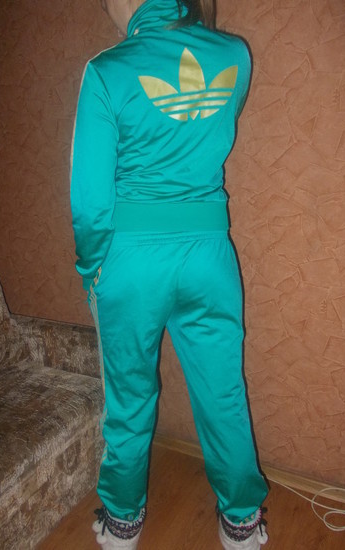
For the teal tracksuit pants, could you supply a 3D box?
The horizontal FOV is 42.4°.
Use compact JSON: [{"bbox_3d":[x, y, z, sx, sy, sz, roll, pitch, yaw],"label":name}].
[{"bbox_3d":[0.030,0.292,1.238,0.460,0.860,0.310,-3,12,-14],"label":"teal tracksuit pants"}]

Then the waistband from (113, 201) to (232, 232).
[{"bbox_3d":[-0.010,-0.157,1.132,0.310,0.080,0.220,-3,12,-15],"label":"waistband"}]

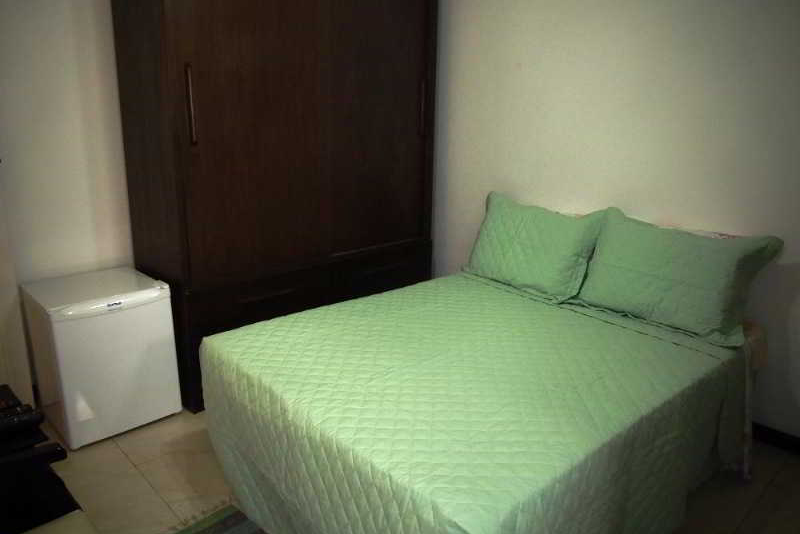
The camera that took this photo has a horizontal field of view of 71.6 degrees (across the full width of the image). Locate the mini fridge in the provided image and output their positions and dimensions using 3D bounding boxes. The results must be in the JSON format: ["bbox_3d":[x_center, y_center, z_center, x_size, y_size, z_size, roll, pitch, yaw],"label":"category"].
[{"bbox_3d":[-1.392,0.392,2.613,0.487,0.630,0.490,-14,22,-43],"label":"mini fridge"}]

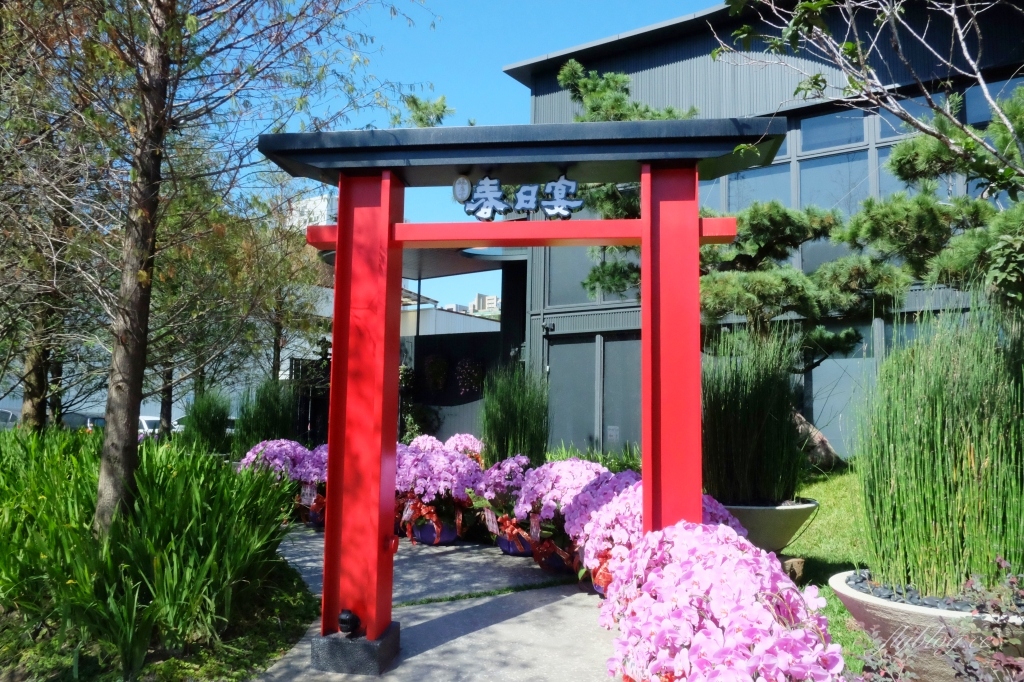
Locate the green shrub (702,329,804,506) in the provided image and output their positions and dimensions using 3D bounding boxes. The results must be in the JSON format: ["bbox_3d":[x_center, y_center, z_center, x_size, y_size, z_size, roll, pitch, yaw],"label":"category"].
[{"bbox_3d":[2.193,0.711,7.000,0.930,1.570,0.930,1,-6,0],"label":"green shrub"}]

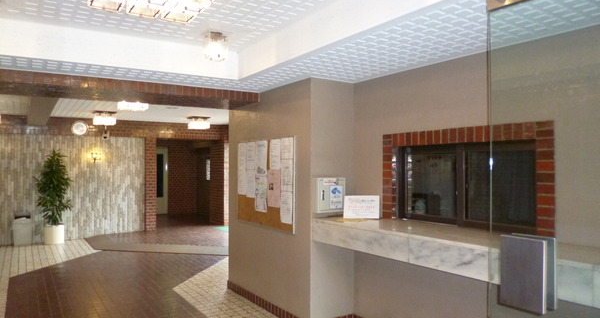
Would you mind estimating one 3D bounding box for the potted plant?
[{"bbox_3d":[-5.015,0.754,8.447,0.640,1.910,0.580,0,-1,-35],"label":"potted plant"}]

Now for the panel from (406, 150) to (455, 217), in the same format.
[{"bbox_3d":[1.059,0.204,3.390,0.030,0.520,0.490,0,-1,-35],"label":"panel"}]

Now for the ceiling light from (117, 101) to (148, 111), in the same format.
[{"bbox_3d":[-2.447,-0.818,6.100,0.370,0.230,0.370,0,-1,-35],"label":"ceiling light"}]

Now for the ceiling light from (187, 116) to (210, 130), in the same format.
[{"bbox_3d":[-2.248,-0.798,9.253,0.375,0.230,0.375,0,-1,-35],"label":"ceiling light"}]

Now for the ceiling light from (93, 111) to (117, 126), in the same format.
[{"bbox_3d":[-3.811,-0.785,8.131,0.370,0.230,0.370,0,-1,-35],"label":"ceiling light"}]

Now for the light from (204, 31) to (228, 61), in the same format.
[{"bbox_3d":[-0.655,-0.880,3.259,0.160,0.185,0.160,0,-1,-35],"label":"light"}]

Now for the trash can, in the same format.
[{"bbox_3d":[-5.510,1.420,8.286,0.350,0.590,0.270,0,-1,-35],"label":"trash can"}]

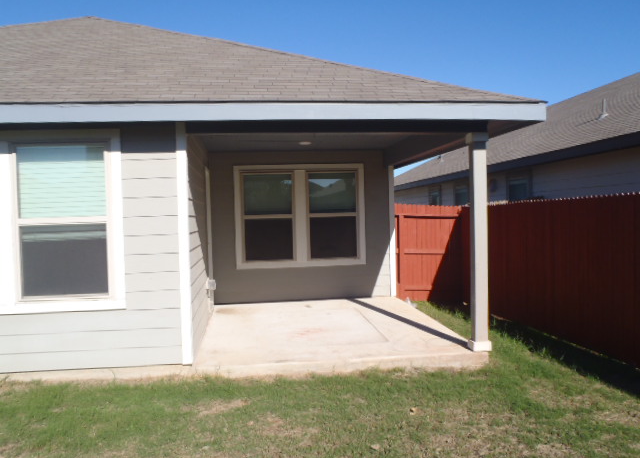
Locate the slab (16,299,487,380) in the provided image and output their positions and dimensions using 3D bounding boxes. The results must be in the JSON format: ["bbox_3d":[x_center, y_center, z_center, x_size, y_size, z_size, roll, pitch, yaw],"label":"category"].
[{"bbox_3d":[-0.805,1.311,6.704,4.612,0.132,3.532,-2,2,-7],"label":"slab"}]

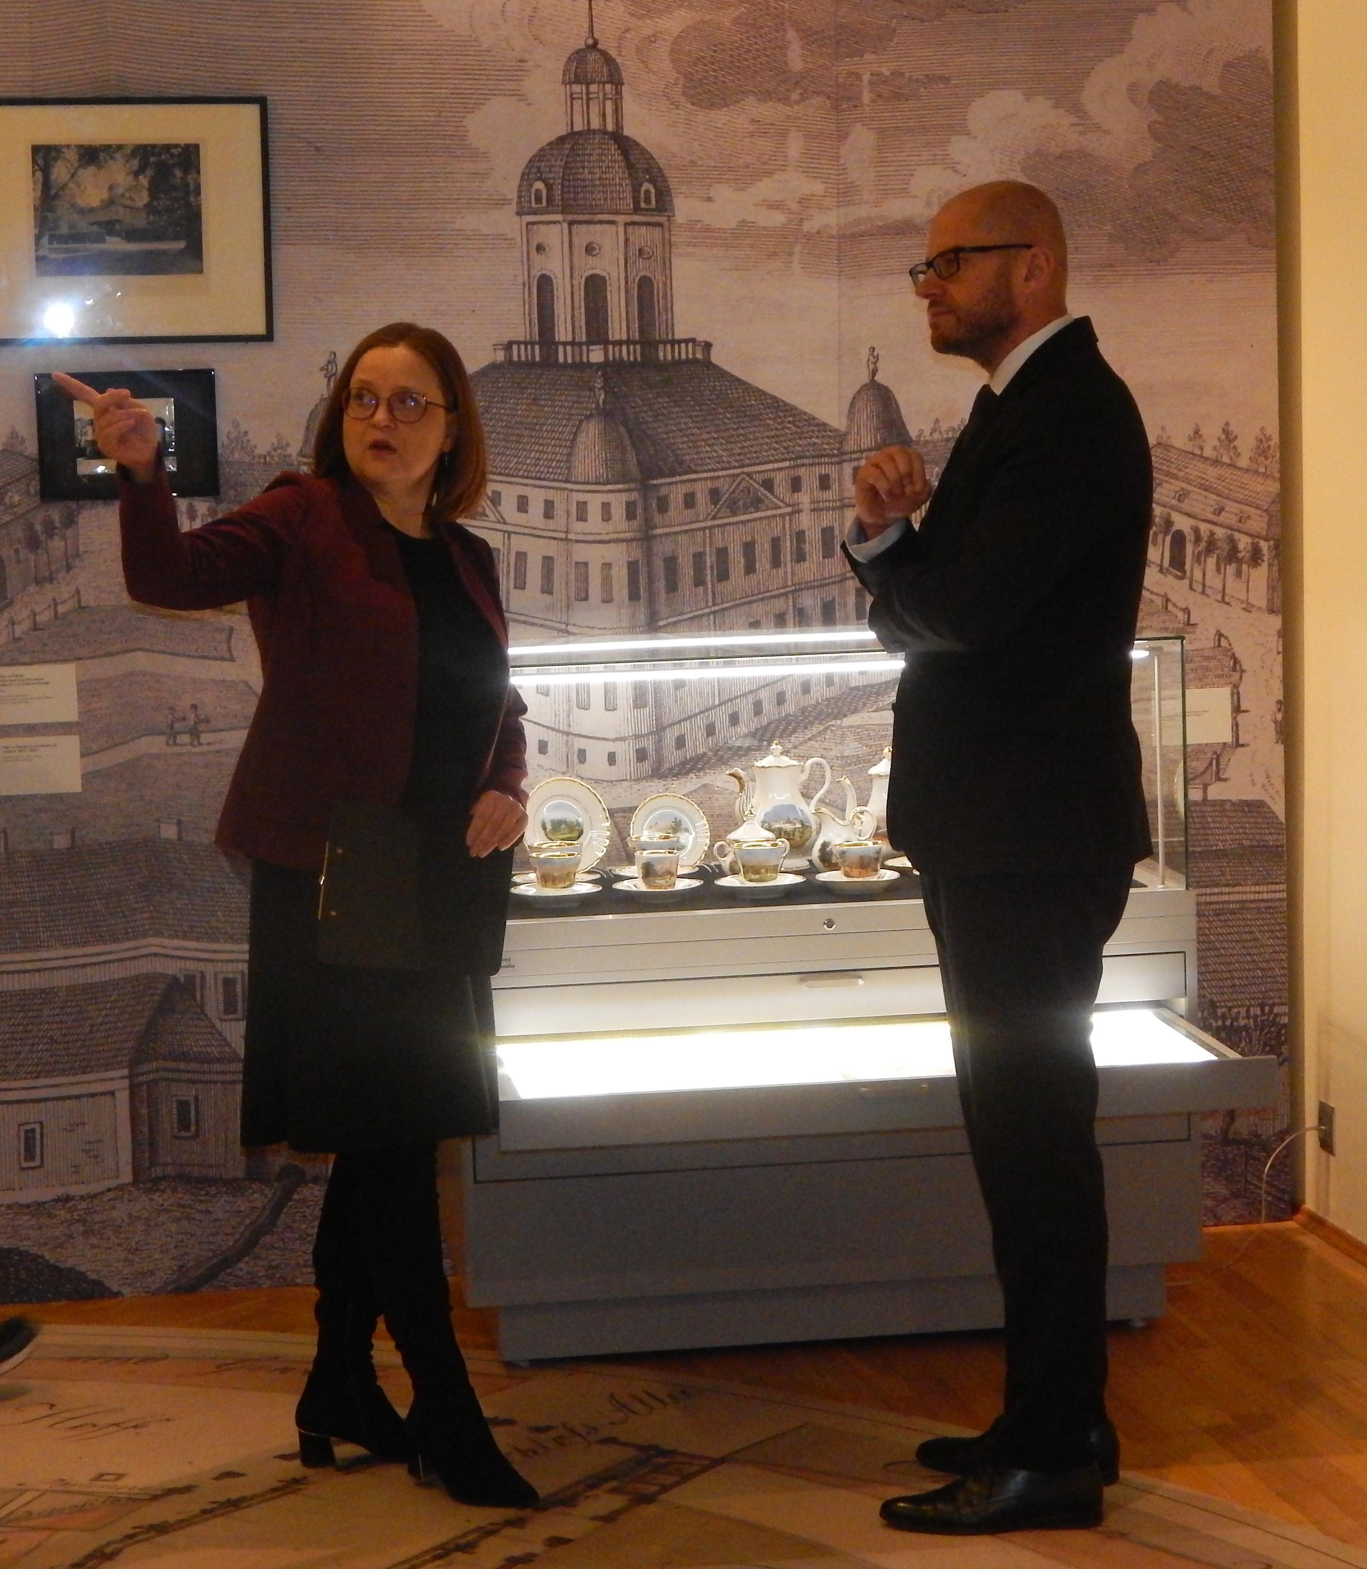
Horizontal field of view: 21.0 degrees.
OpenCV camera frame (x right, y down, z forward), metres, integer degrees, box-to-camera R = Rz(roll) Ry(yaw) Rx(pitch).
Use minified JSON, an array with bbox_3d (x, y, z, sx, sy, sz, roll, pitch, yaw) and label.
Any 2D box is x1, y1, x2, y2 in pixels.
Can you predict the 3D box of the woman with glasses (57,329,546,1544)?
[{"bbox_3d":[-0.459,0.188,5.238,0.620,1.667,0.520,-6,7,-42],"label":"woman with glasses"}]

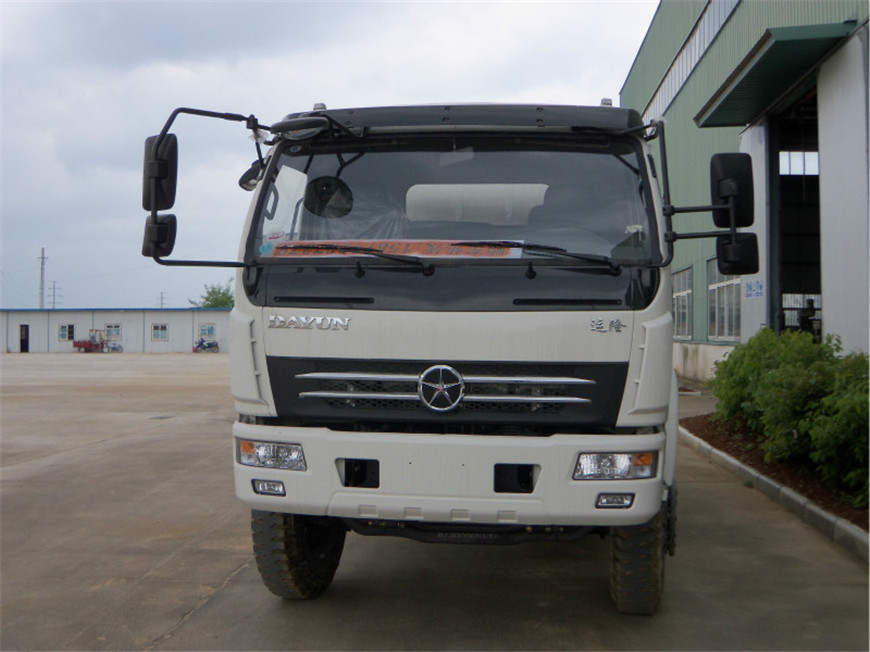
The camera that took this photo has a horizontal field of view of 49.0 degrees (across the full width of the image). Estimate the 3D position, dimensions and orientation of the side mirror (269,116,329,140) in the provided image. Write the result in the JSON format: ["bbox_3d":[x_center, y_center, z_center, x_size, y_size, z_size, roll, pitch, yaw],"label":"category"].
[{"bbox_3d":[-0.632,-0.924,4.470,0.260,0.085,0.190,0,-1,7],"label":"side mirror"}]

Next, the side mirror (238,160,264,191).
[{"bbox_3d":[-0.938,-0.766,4.880,0.170,0.080,0.150,-45,25,-27],"label":"side mirror"}]

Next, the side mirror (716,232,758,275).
[{"bbox_3d":[1.410,-0.338,4.460,0.185,0.195,0.090,1,0,-12],"label":"side mirror"}]

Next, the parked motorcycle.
[{"bbox_3d":[-16.660,1.430,70.000,1.850,1.070,0.700,0,0,-3],"label":"parked motorcycle"}]

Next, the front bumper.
[{"bbox_3d":[0.025,0.665,4.400,2.050,0.410,0.450,1,0,6],"label":"front bumper"}]

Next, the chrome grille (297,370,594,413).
[{"bbox_3d":[0.030,0.294,4.380,1.390,0.190,0.110,0,-1,7],"label":"chrome grille"}]

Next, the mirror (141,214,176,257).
[{"bbox_3d":[-1.293,-0.421,4.480,0.175,0.195,0.085,0,-1,31],"label":"mirror"}]

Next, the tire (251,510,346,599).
[{"bbox_3d":[-0.745,1.035,5.420,0.270,1.030,1.030,1,0,7],"label":"tire"}]

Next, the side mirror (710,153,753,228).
[{"bbox_3d":[1.345,-0.614,4.330,0.180,0.340,0.085,0,-1,4],"label":"side mirror"}]

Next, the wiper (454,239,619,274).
[{"bbox_3d":[0.455,-0.320,4.440,0.800,0.150,0.120,1,0,6],"label":"wiper"}]

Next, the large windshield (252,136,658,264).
[{"bbox_3d":[0.065,-0.620,4.660,1.960,0.660,0.340,1,0,6],"label":"large windshield"}]

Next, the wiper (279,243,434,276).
[{"bbox_3d":[-0.382,-0.313,4.530,0.770,0.135,0.100,0,-1,7],"label":"wiper"}]

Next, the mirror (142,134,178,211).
[{"bbox_3d":[-1.289,-0.720,4.480,0.180,0.350,0.085,0,-1,31],"label":"mirror"}]

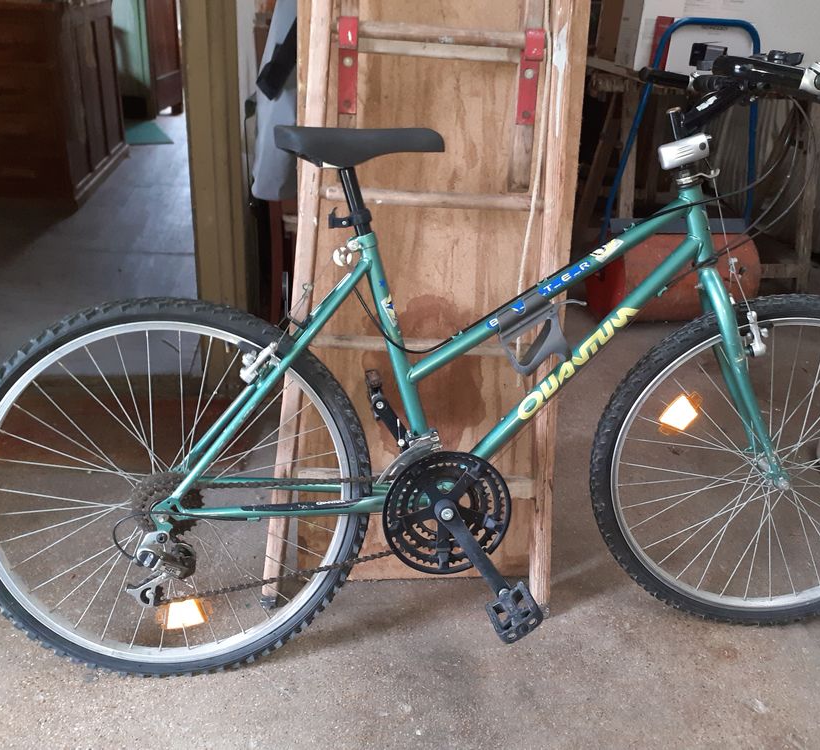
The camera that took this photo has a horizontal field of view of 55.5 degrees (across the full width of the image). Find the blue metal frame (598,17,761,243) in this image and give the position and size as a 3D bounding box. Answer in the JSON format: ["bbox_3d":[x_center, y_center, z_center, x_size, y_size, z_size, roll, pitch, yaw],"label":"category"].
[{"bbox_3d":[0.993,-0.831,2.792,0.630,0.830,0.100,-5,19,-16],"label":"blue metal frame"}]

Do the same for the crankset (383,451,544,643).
[{"bbox_3d":[0.081,0.261,1.213,0.237,0.267,0.150,-1,14,-9],"label":"crankset"}]

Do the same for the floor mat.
[{"bbox_3d":[-1.783,-1.520,4.867,0.480,0.015,0.770,-9,28,-23],"label":"floor mat"}]

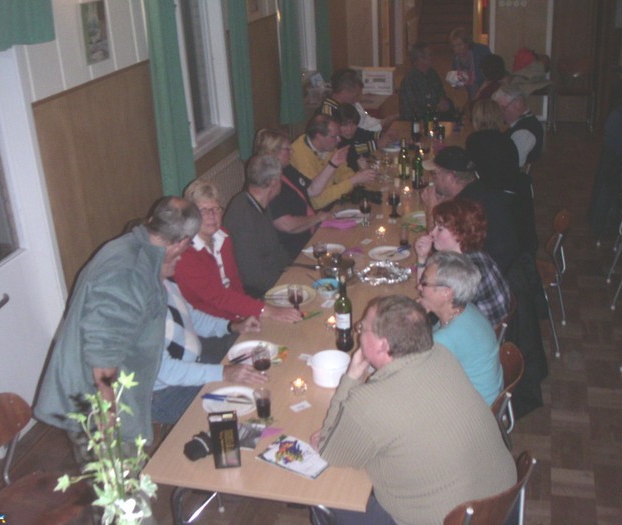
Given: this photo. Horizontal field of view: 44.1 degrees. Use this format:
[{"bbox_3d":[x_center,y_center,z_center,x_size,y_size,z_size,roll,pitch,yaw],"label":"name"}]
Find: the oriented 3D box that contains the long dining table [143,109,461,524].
[{"bbox_3d":[0.421,0.061,4.667,0.720,0.740,4.980,4,24,13],"label":"long dining table"}]

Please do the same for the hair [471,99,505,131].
[{"bbox_3d":[1.186,-0.989,5.134,0.200,0.240,0.220,-10,23,-15],"label":"hair"}]

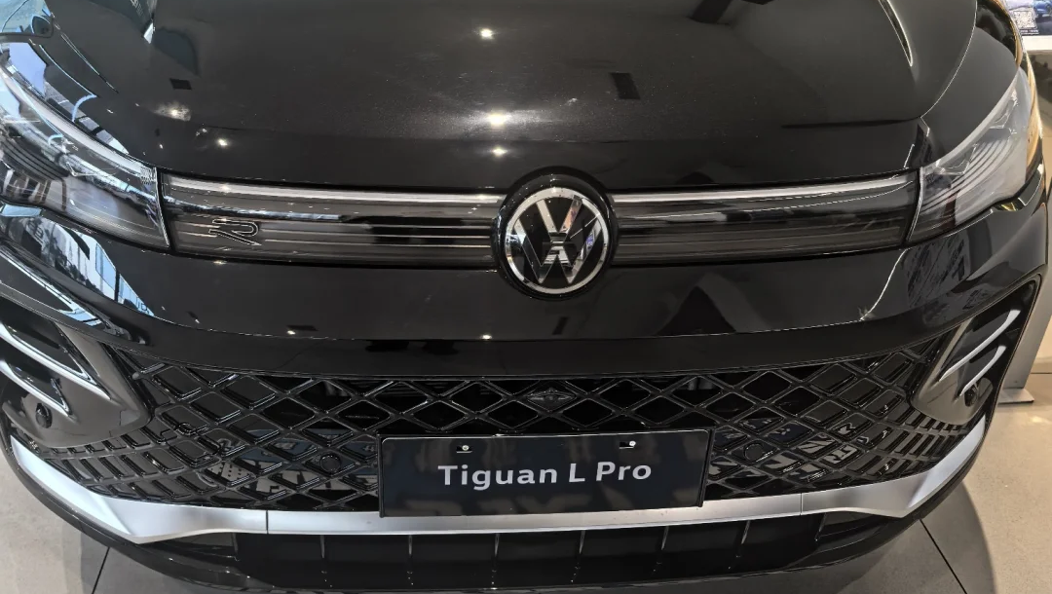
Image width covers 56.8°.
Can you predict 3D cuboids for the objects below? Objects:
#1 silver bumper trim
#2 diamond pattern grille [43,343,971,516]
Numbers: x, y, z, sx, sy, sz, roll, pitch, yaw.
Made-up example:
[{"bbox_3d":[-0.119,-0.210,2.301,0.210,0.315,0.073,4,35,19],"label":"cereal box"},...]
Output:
[{"bbox_3d":[0.009,0.276,1.496,1.600,0.085,0.230,-1,31,-6],"label":"silver bumper trim"},{"bbox_3d":[0.019,0.164,1.399,1.500,0.240,0.210,-1,31,-6],"label":"diamond pattern grille"}]

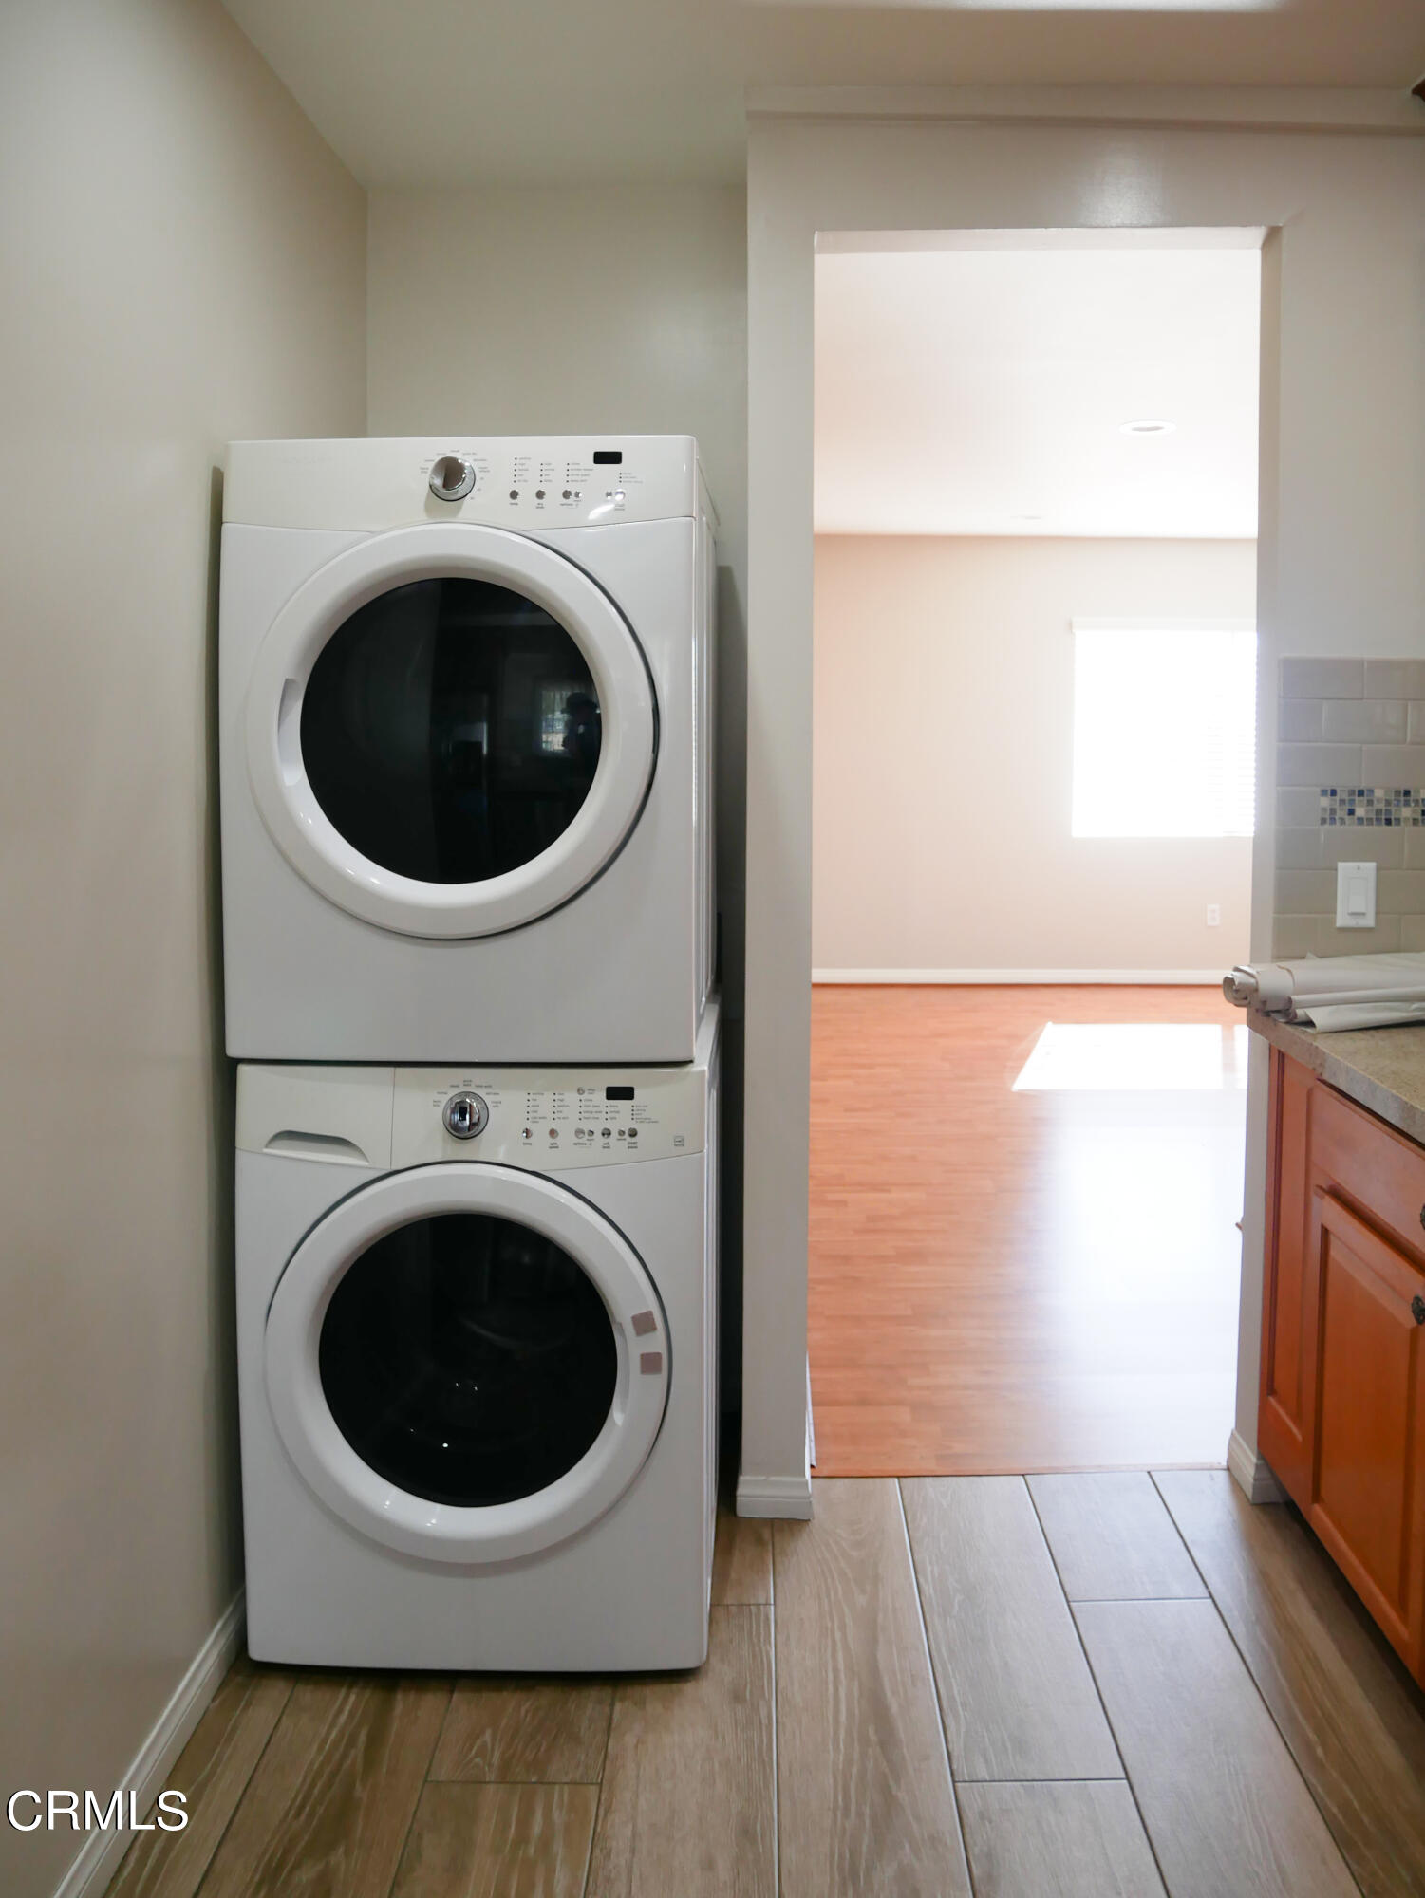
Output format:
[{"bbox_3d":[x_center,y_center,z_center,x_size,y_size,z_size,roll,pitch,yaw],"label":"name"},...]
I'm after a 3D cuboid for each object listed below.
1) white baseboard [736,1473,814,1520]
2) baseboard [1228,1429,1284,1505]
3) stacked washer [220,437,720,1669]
[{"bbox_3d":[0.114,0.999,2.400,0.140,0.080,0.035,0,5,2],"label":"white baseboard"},{"bbox_3d":[1.022,0.972,2.480,0.055,0.078,0.120,0,5,2],"label":"baseboard"},{"bbox_3d":[-0.345,0.157,2.290,0.700,1.840,0.770,0,5,2],"label":"stacked washer"}]

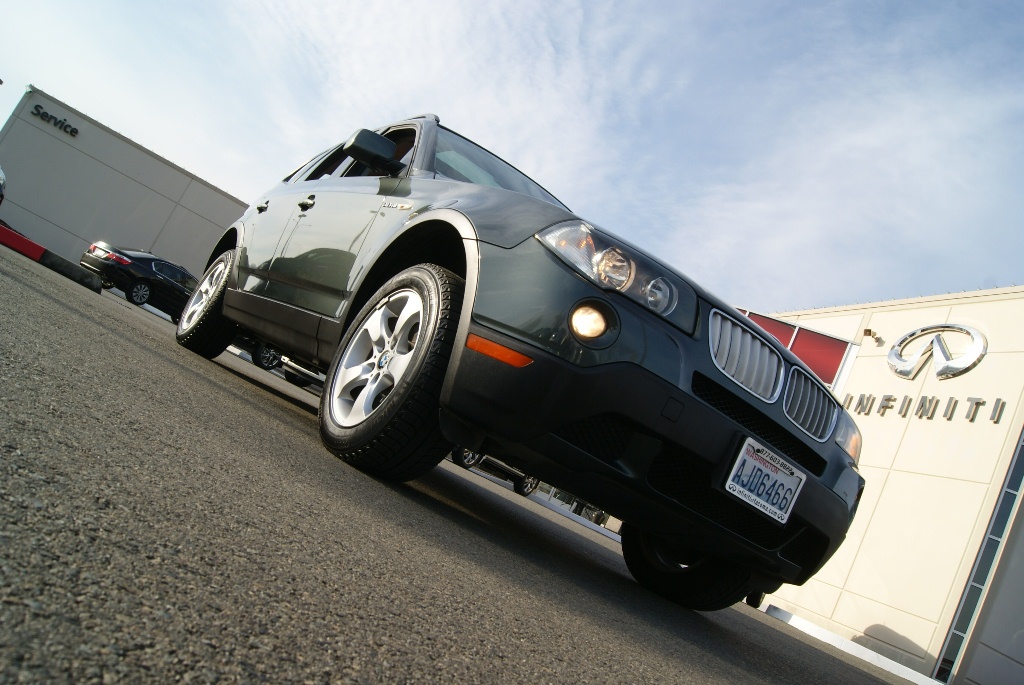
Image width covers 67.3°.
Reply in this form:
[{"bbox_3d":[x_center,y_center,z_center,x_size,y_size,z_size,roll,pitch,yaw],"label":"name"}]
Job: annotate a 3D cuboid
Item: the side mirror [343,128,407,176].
[{"bbox_3d":[-0.515,-0.740,2.984,0.245,0.170,0.200,31,-10,-31],"label":"side mirror"}]

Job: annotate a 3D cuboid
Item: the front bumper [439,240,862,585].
[{"bbox_3d":[0.597,0.354,2.337,1.840,0.570,0.500,31,-10,-31],"label":"front bumper"}]

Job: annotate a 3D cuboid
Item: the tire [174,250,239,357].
[{"bbox_3d":[-1.812,-0.242,4.782,0.240,0.690,0.690,31,-10,-31],"label":"tire"}]

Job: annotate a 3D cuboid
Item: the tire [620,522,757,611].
[{"bbox_3d":[0.780,0.751,3.216,0.240,0.690,0.690,31,-10,-31],"label":"tire"}]

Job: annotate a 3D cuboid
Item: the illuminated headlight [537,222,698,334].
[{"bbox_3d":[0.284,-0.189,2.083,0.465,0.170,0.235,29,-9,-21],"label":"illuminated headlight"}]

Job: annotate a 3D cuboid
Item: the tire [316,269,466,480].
[{"bbox_3d":[-0.339,0.088,2.430,0.240,0.690,0.690,31,-10,-31],"label":"tire"}]

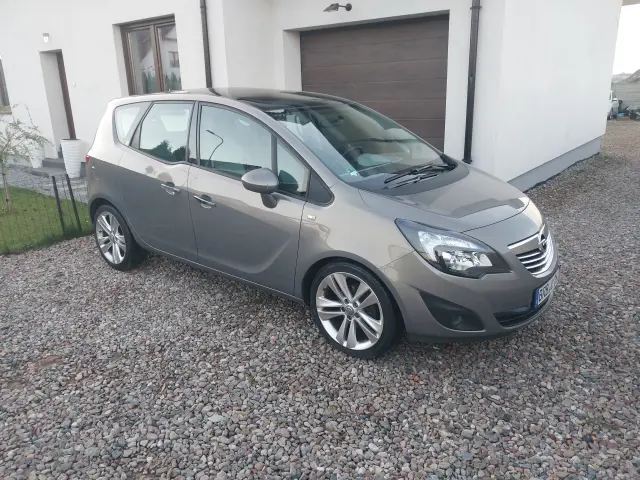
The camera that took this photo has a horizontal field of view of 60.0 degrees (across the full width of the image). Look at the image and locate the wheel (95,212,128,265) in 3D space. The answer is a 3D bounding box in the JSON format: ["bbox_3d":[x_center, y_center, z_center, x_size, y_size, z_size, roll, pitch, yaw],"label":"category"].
[{"bbox_3d":[-1.811,-0.042,5.025,0.485,0.485,0.190,13,22,38],"label":"wheel"}]

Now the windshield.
[{"bbox_3d":[0.298,-0.731,3.997,1.060,0.120,1.330,38,36,25],"label":"windshield"}]

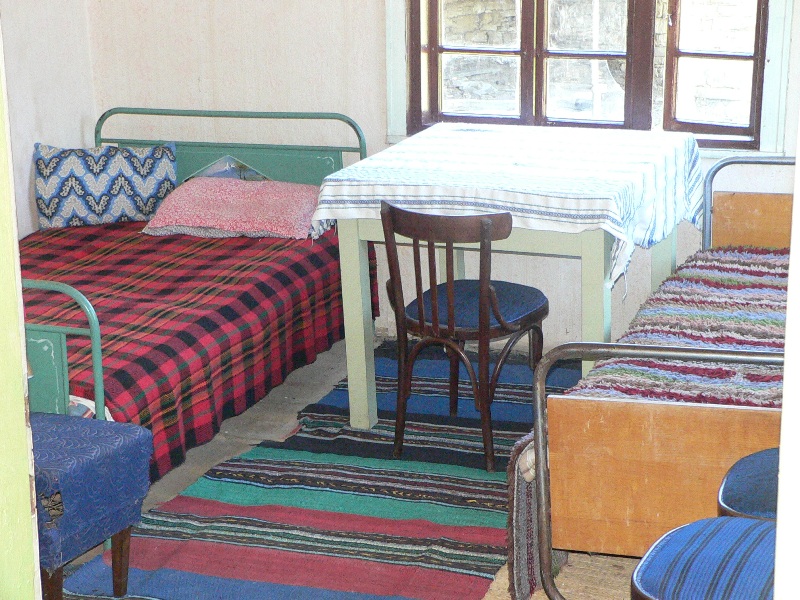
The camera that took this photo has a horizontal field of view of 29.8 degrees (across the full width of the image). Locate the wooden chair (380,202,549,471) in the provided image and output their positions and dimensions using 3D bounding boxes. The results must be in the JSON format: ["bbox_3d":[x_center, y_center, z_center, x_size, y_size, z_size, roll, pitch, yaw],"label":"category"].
[{"bbox_3d":[0.227,0.062,4.495,0.420,0.800,0.530,6,18,26],"label":"wooden chair"}]

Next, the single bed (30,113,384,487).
[{"bbox_3d":[-0.947,-0.043,4.874,1.182,0.875,1.913,4,17,20],"label":"single bed"}]

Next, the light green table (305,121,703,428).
[{"bbox_3d":[0.384,-0.061,4.895,0.948,0.810,0.963,5,17,23],"label":"light green table"}]

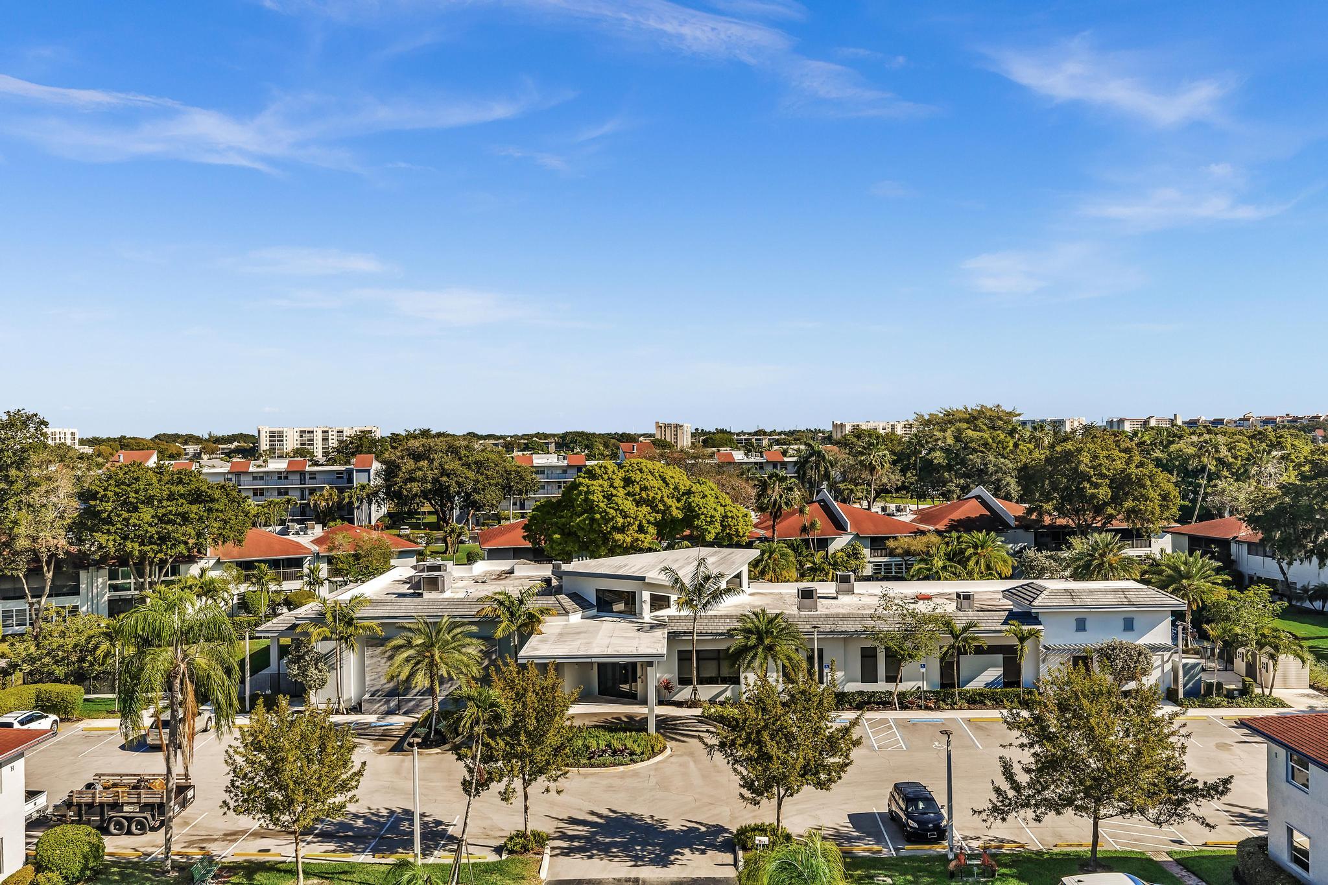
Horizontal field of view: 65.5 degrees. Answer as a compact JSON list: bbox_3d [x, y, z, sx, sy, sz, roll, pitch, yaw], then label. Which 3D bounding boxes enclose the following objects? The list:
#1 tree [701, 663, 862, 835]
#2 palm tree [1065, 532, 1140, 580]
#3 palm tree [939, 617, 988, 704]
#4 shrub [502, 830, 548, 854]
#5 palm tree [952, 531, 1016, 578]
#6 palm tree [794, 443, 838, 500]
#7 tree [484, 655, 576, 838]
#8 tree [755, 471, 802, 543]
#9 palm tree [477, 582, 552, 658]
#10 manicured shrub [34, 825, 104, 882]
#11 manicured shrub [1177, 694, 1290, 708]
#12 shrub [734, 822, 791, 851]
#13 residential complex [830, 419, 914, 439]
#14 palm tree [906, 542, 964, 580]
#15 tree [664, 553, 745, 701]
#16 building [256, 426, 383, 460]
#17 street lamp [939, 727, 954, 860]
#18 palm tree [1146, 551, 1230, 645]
[{"bbox_3d":[4.695,12.319,41.000,6.200,6.750,6.000,-1,1,-3],"label":"tree"},{"bbox_3d":[36.888,11.386,86.968,6.293,7.555,6.293,-1,1,2],"label":"palm tree"},{"bbox_3d":[17.386,12.851,60.200,2.800,4.950,2.800,-1,1,-3],"label":"palm tree"},{"bbox_3d":[-5.465,15.622,40.600,1.800,0.750,1.550,-1,1,0],"label":"shrub"},{"bbox_3d":[27.854,11.458,89.968,5.425,7.535,5.425,-1,1,2],"label":"palm tree"},{"bbox_3d":[22.225,7.148,150.000,6.200,14.300,6.000,-1,1,0],"label":"palm tree"},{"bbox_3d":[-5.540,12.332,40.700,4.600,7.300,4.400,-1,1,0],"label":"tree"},{"bbox_3d":[10.663,9.029,96.500,4.400,12.200,4.400,-1,1,-3],"label":"tree"},{"bbox_3d":[-8.883,12.127,61.200,4.400,7.300,4.300,-1,1,0],"label":"palm tree"},{"bbox_3d":[-21.622,14.943,37.500,2.600,2.100,2.600,-1,1,-3],"label":"manicured shrub"},{"bbox_3d":[33.332,15.261,61.129,6.600,0.500,1.600,-1,1,2],"label":"manicured shrub"},{"bbox_3d":[3.874,15.232,40.600,2.200,0.850,1.800,-1,1,-3],"label":"shrub"},{"bbox_3d":[193.489,-8.040,944.261,85.000,21.000,18.500,-1,1,-30],"label":"residential complex"},{"bbox_3d":[23.379,11.878,89.000,5.000,6.400,5.000,-1,1,-3],"label":"palm tree"},{"bbox_3d":[2.367,11.116,61.200,4.600,8.700,4.400,-1,1,-3],"label":"tree"},{"bbox_3d":[-230.000,0.871,688.000,75.000,21.500,17.000,-1,1,-27],"label":"building"},{"bbox_3d":[10.770,13.367,39.300,0.500,4.850,0.650,-1,1,0],"label":"street lamp"},{"bbox_3d":[38.078,11.611,75.096,6.114,7.363,6.114,-1,1,2],"label":"palm tree"}]

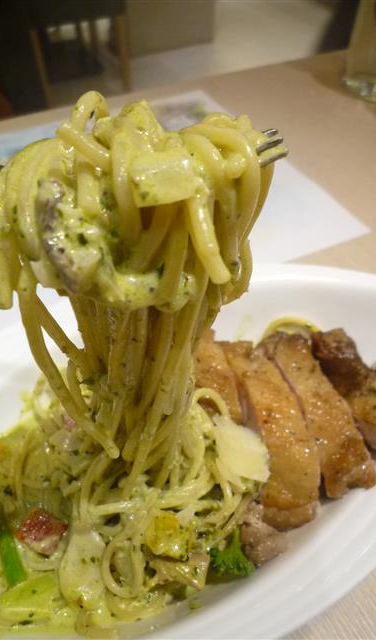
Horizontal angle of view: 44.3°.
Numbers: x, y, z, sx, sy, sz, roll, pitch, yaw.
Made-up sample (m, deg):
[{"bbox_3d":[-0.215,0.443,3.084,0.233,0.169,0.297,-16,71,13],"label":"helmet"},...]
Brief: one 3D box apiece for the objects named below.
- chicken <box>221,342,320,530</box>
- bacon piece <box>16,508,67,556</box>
[{"bbox_3d":[0.036,0.051,0.204,0.024,0.025,0.075,-5,49,-5],"label":"chicken"},{"bbox_3d":[-0.056,0.080,0.175,0.013,0.011,0.011,22,53,19],"label":"bacon piece"}]

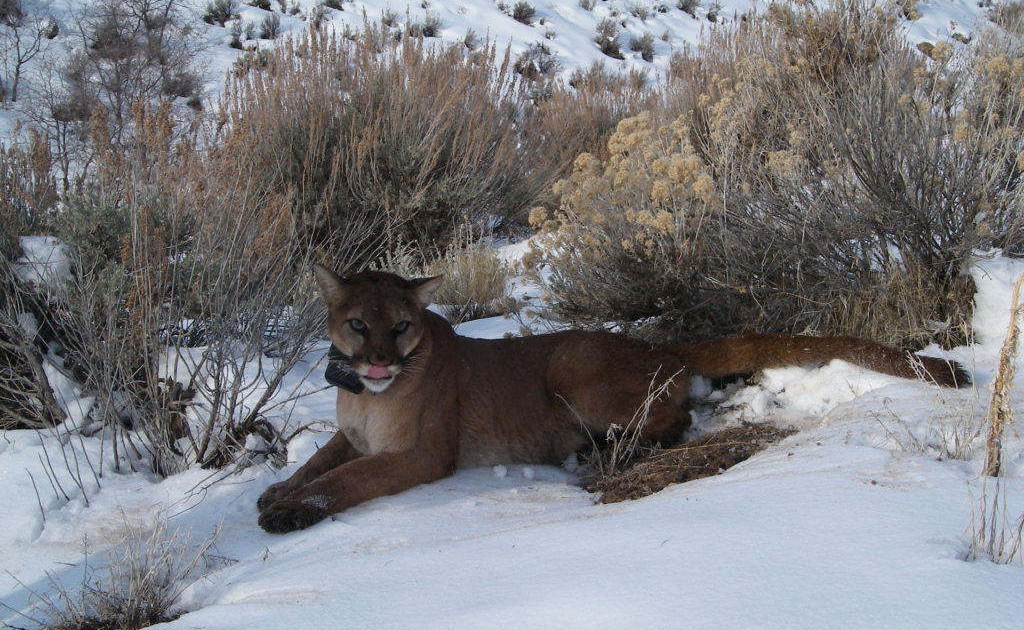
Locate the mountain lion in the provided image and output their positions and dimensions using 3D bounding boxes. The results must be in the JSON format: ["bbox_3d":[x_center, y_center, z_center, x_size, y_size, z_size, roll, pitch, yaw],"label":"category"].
[{"bbox_3d":[0.260,0.050,3.452,1.813,0.450,0.460,-7,15,-29],"label":"mountain lion"}]

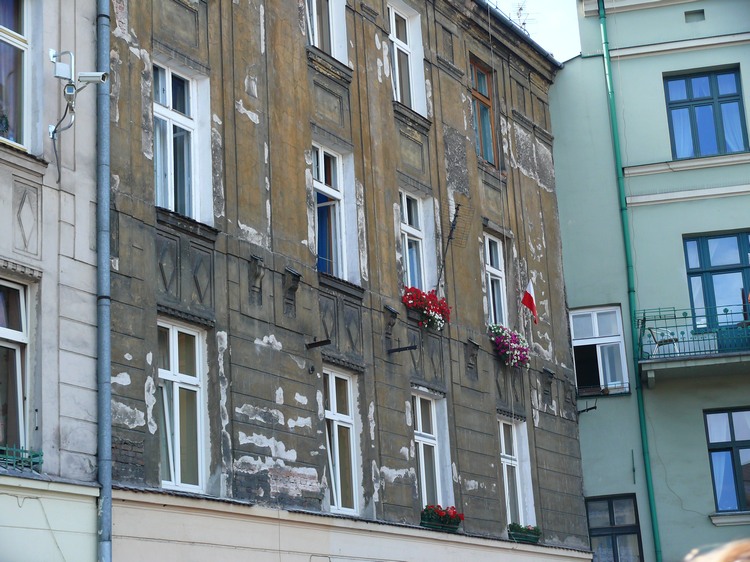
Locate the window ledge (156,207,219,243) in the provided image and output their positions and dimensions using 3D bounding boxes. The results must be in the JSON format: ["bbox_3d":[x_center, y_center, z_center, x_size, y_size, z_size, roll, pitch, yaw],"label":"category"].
[{"bbox_3d":[-2.482,-0.708,18.625,0.230,0.230,1.208,-14,-20,31],"label":"window ledge"}]

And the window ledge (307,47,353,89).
[{"bbox_3d":[-0.703,-3.324,22.479,0.170,0.316,1.226,-13,-19,29],"label":"window ledge"}]

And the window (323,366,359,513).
[{"bbox_3d":[-0.600,2.343,20.880,0.130,2.098,1.057,-13,-19,29],"label":"window"}]

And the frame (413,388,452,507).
[{"bbox_3d":[0.823,2.890,23.059,0.180,2.101,1.160,-13,-19,29],"label":"frame"}]

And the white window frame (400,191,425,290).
[{"bbox_3d":[0.516,-0.529,24.001,0.127,1.984,1.075,-14,-20,31],"label":"white window frame"}]

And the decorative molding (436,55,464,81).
[{"bbox_3d":[1.422,-3.898,26.396,0.110,0.136,0.926,-13,-19,29],"label":"decorative molding"}]

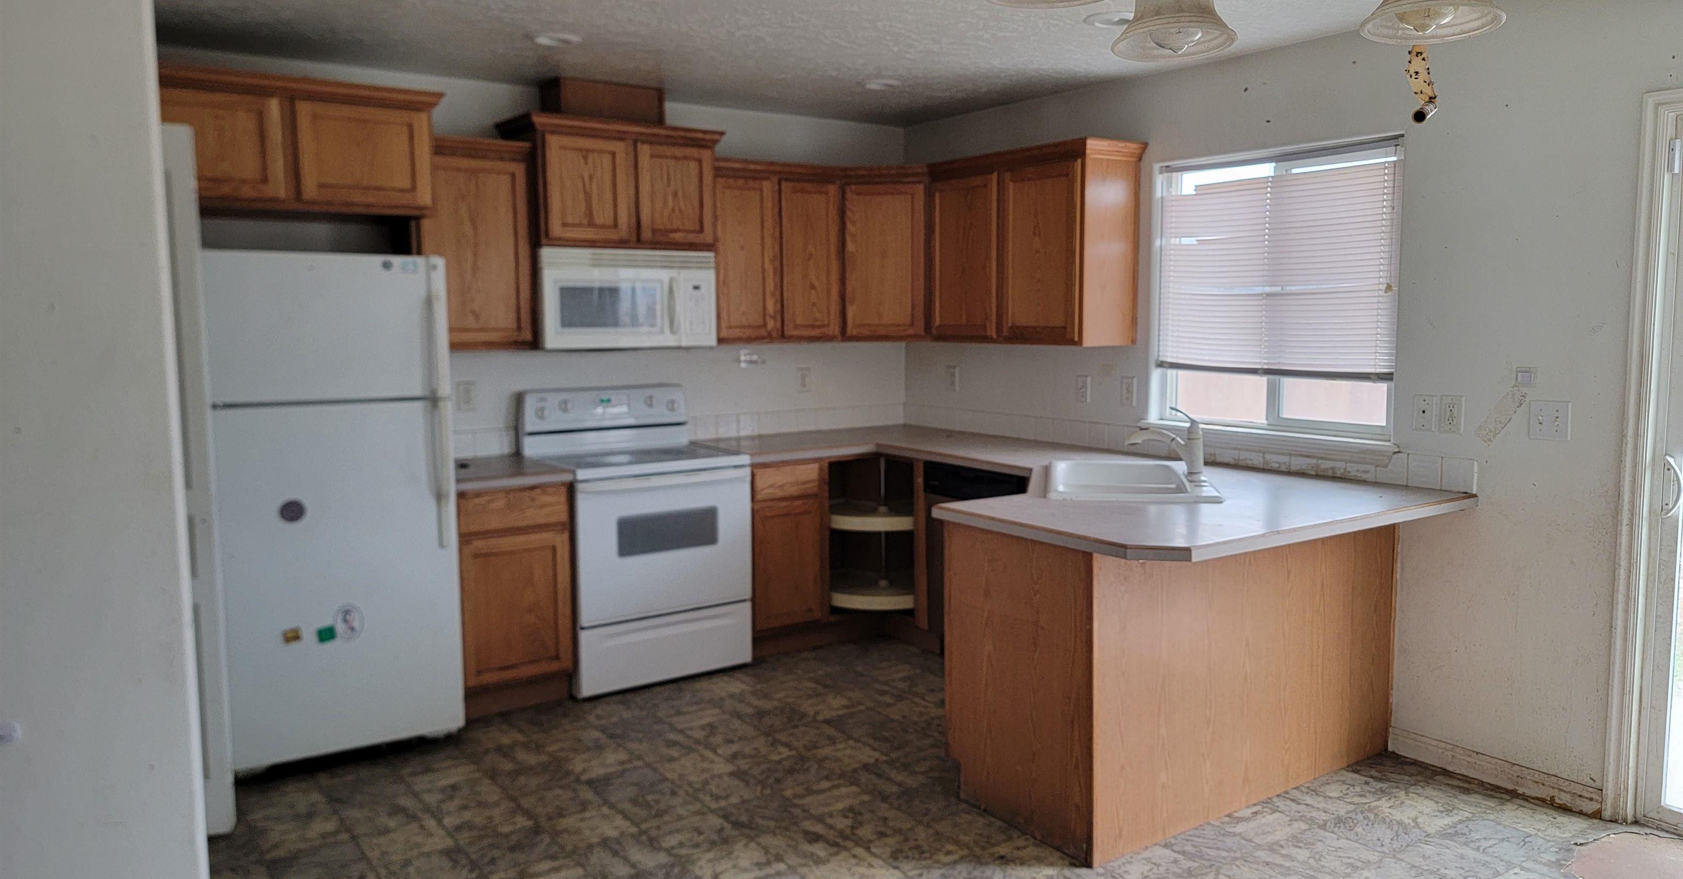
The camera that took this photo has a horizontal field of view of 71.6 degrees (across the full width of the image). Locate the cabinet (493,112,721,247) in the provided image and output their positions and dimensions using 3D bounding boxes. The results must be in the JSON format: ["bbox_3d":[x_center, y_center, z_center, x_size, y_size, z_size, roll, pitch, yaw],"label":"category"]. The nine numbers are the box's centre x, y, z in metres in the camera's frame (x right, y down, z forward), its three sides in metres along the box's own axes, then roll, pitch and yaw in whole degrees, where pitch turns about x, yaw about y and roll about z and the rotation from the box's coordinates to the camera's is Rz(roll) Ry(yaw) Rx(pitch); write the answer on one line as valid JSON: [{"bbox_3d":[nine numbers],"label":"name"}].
[{"bbox_3d":[-0.943,-1.034,4.856,0.840,0.497,0.425,-5,7,-35],"label":"cabinet"}]

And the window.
[{"bbox_3d":[1.584,-0.535,4.308,0.090,1.020,1.027,-5,7,-35],"label":"window"}]

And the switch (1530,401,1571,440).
[{"bbox_3d":[2.120,-0.055,3.501,0.016,0.113,0.116,-5,7,-35],"label":"switch"}]

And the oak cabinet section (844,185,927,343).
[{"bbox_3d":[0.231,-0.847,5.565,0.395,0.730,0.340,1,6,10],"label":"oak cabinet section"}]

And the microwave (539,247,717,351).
[{"bbox_3d":[-0.951,-0.590,4.909,0.761,0.398,0.405,-5,7,-35],"label":"microwave"}]

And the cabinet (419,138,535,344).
[{"bbox_3d":[-1.465,-0.741,4.562,0.450,0.781,0.360,-5,7,-35],"label":"cabinet"}]

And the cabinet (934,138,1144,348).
[{"bbox_3d":[0.803,-0.808,5.015,0.365,0.791,0.975,-5,7,-35],"label":"cabinet"}]

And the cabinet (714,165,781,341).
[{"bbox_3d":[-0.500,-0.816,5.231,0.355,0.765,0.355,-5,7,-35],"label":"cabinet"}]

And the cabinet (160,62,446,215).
[{"bbox_3d":[-1.945,-0.986,4.046,0.960,0.417,0.615,-5,7,-35],"label":"cabinet"}]

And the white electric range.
[{"bbox_3d":[-0.859,0.391,4.892,0.758,1.180,0.665,-5,7,-35],"label":"white electric range"}]

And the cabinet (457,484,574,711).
[{"bbox_3d":[-1.382,0.580,4.595,0.450,0.875,0.625,-5,7,-35],"label":"cabinet"}]

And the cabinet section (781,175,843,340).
[{"bbox_3d":[-0.223,-0.838,5.474,0.345,0.730,0.325,-4,8,-34],"label":"cabinet section"}]

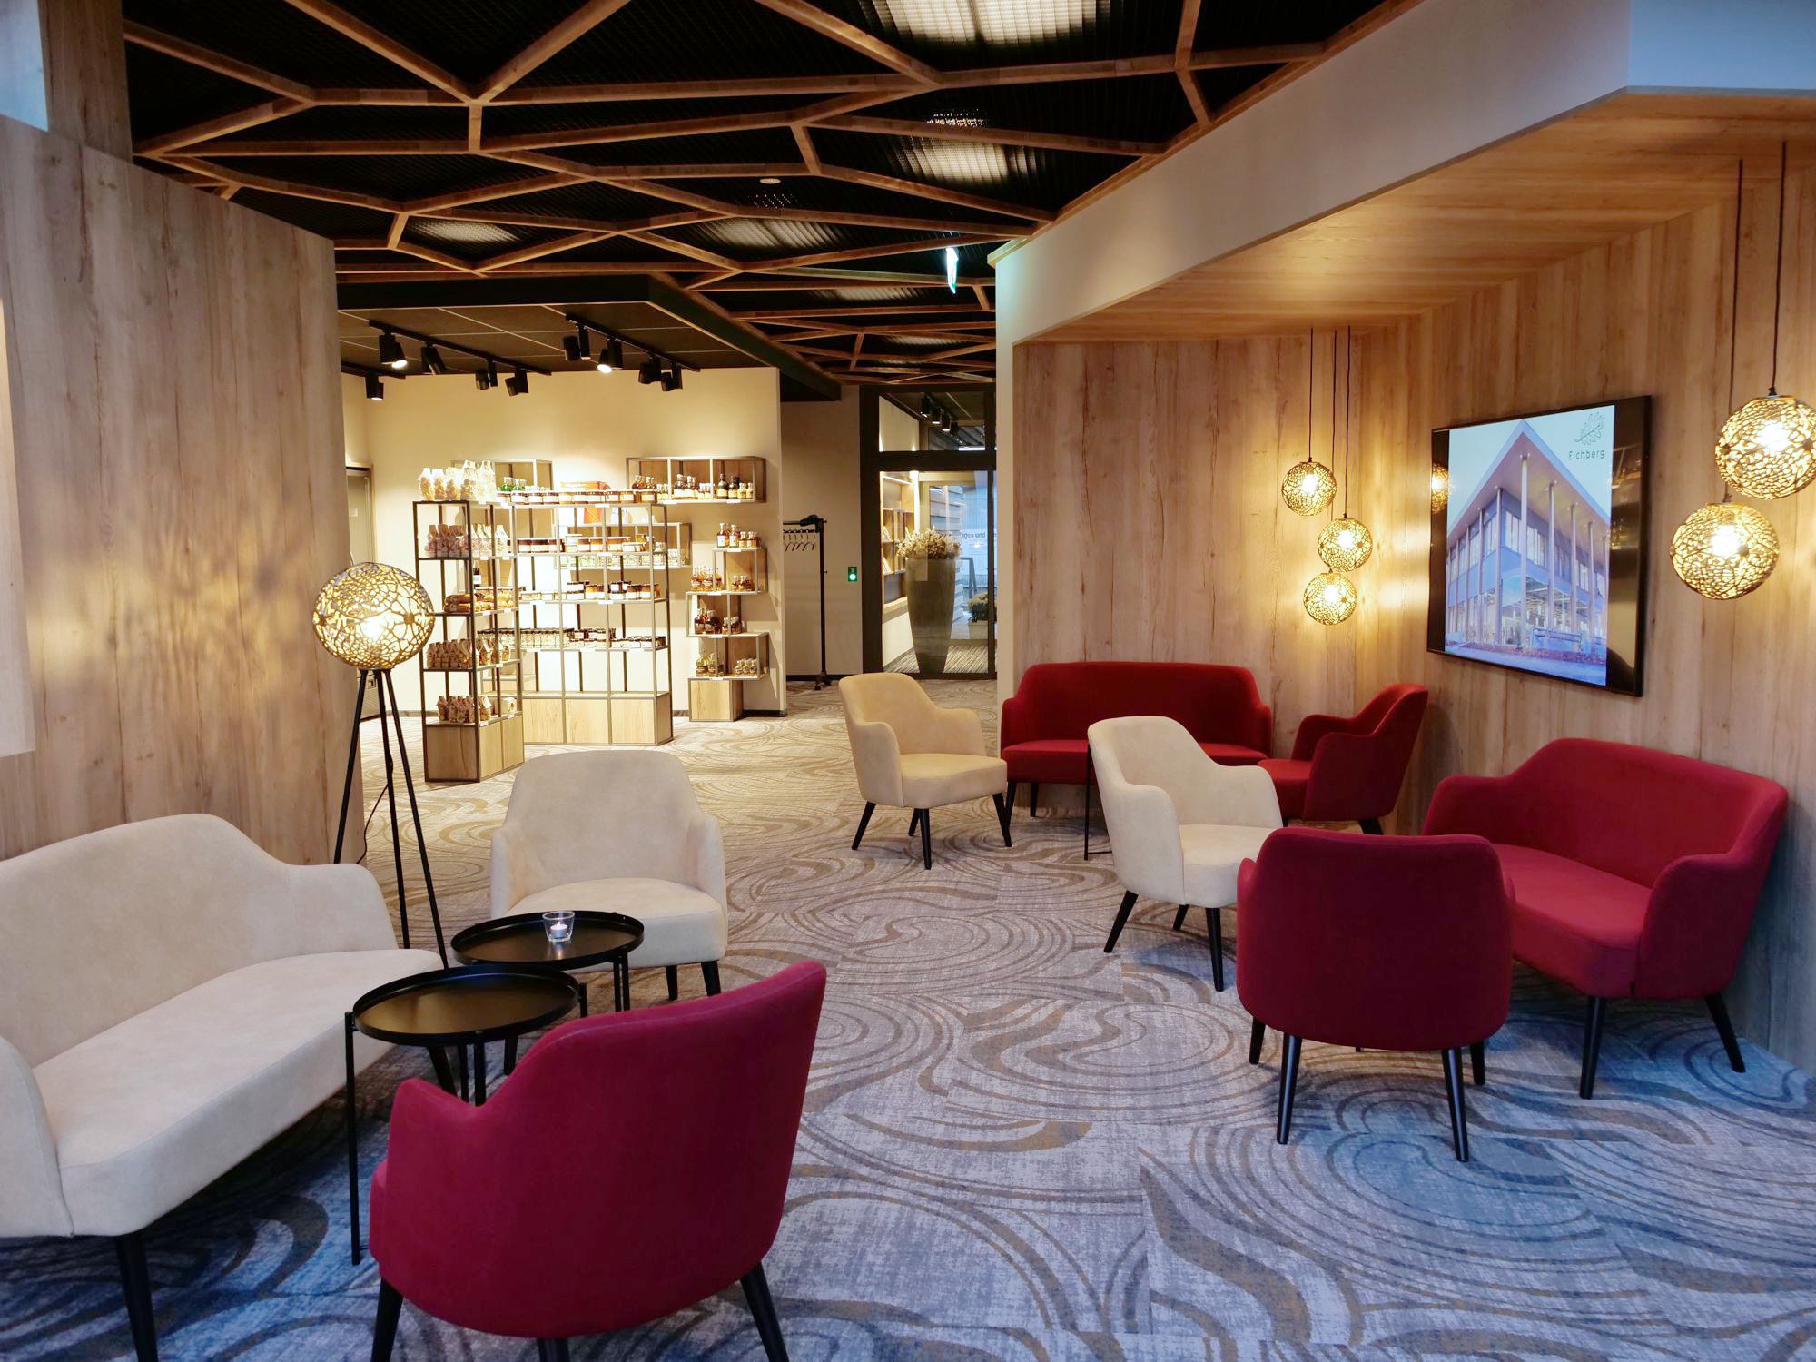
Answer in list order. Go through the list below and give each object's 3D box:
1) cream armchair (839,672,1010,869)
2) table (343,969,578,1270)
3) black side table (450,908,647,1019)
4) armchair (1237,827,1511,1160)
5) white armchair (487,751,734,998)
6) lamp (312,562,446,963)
[{"bbox_3d":[0.053,0.379,6.802,0.680,0.800,0.665,5,8,41],"label":"cream armchair"},{"bbox_3d":[-0.915,0.918,3.095,0.460,0.535,0.460,-3,7,-22],"label":"table"},{"bbox_3d":[-0.851,0.868,3.537,0.460,0.540,0.460,-1,6,0],"label":"black side table"},{"bbox_3d":[1.160,0.700,3.674,0.665,0.800,0.680,1,6,16],"label":"armchair"},{"bbox_3d":[-0.888,0.649,4.368,0.665,0.800,0.680,-2,6,-14],"label":"white armchair"},{"bbox_3d":[-1.577,0.338,4.409,0.420,1.425,0.400,-1,6,0],"label":"lamp"}]

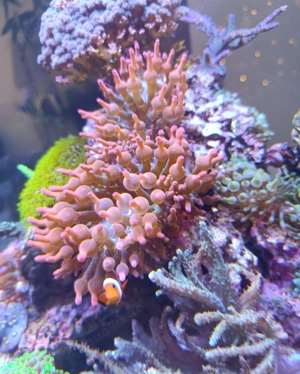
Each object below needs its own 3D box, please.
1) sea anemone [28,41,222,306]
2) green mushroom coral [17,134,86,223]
[{"bbox_3d":[-0.031,-0.025,0.400,0.255,0.345,0.180,-1,6,6],"label":"sea anemone"},{"bbox_3d":[-0.163,-0.015,0.485,0.140,0.155,0.130,-1,6,6],"label":"green mushroom coral"}]

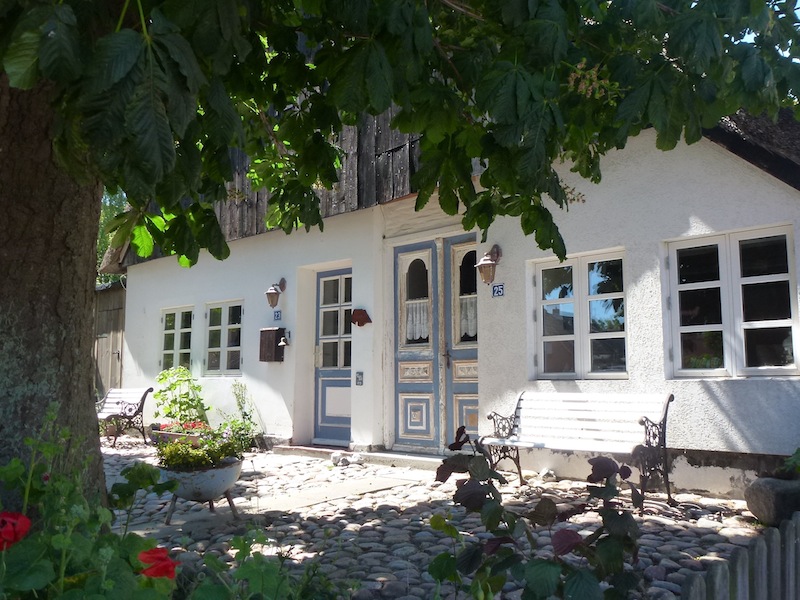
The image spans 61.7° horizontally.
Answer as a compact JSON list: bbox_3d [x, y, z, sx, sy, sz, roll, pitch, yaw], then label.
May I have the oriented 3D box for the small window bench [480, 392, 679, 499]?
[{"bbox_3d":[1.282,1.077,4.945,1.245,0.774,0.676,-6,-10,39],"label":"small window bench"}]

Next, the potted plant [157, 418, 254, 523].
[{"bbox_3d":[-1.202,1.054,4.198,0.568,0.598,0.549,-6,-10,39],"label":"potted plant"}]

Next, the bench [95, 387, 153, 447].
[{"bbox_3d":[-4.247,1.703,9.782,1.245,0.774,0.657,-6,-10,39],"label":"bench"}]

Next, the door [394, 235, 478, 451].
[{"bbox_3d":[0.434,0.470,7.106,1.264,2.234,0.118,-6,-10,39],"label":"door"}]

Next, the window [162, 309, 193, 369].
[{"bbox_3d":[-3.336,0.629,9.985,0.892,1.039,0.108,-6,-10,39],"label":"window"}]

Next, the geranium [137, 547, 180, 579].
[{"bbox_3d":[-0.504,0.548,1.400,0.078,0.064,0.066,-6,-10,39],"label":"geranium"}]

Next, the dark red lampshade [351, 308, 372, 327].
[{"bbox_3d":[-0.408,0.185,7.100,0.210,0.190,0.210,-6,-9,42],"label":"dark red lampshade"}]

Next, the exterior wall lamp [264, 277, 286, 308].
[{"bbox_3d":[-1.556,-0.085,8.403,0.196,0.402,0.274,-6,-10,39],"label":"exterior wall lamp"}]

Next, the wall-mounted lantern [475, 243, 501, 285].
[{"bbox_3d":[0.846,-0.341,6.247,0.196,0.402,0.274,-6,-10,39],"label":"wall-mounted lantern"}]

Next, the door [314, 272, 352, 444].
[{"bbox_3d":[-0.726,0.685,8.083,0.843,2.127,0.108,-6,-10,39],"label":"door"}]

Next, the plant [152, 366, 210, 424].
[{"bbox_3d":[-2.923,1.291,8.967,0.706,0.784,0.588,-6,-10,39],"label":"plant"}]

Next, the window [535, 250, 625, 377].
[{"bbox_3d":[1.615,0.158,5.918,0.911,1.078,0.108,-6,-10,39],"label":"window"}]

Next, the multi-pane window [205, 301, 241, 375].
[{"bbox_3d":[-2.429,0.533,9.242,0.892,1.039,0.108,-6,-10,39],"label":"multi-pane window"}]

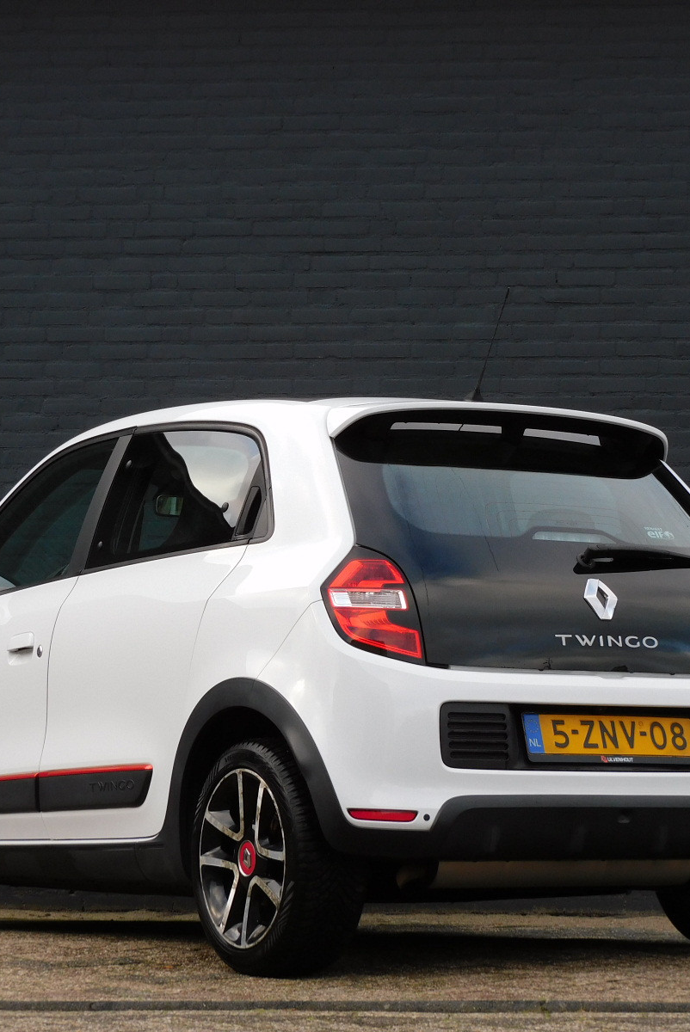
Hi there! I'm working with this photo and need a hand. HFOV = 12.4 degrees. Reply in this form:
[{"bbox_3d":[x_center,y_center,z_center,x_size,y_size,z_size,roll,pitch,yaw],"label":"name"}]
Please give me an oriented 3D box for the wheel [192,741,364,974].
[{"bbox_3d":[-0.172,0.856,7.979,0.195,0.590,0.590,3,-5,-31],"label":"wheel"}]

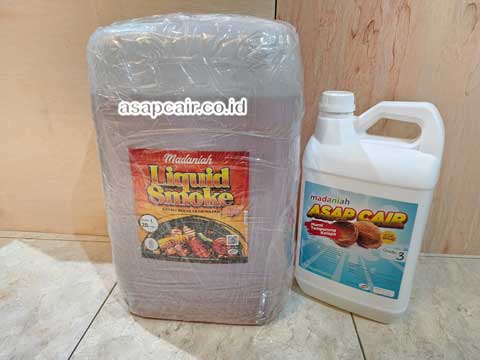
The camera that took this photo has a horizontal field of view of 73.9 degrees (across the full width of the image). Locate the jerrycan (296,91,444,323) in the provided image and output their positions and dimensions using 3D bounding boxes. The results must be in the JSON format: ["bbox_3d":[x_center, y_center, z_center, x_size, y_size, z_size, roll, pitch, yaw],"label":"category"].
[{"bbox_3d":[0.196,0.036,0.497,0.172,0.326,0.130,12,26,29],"label":"jerrycan"}]

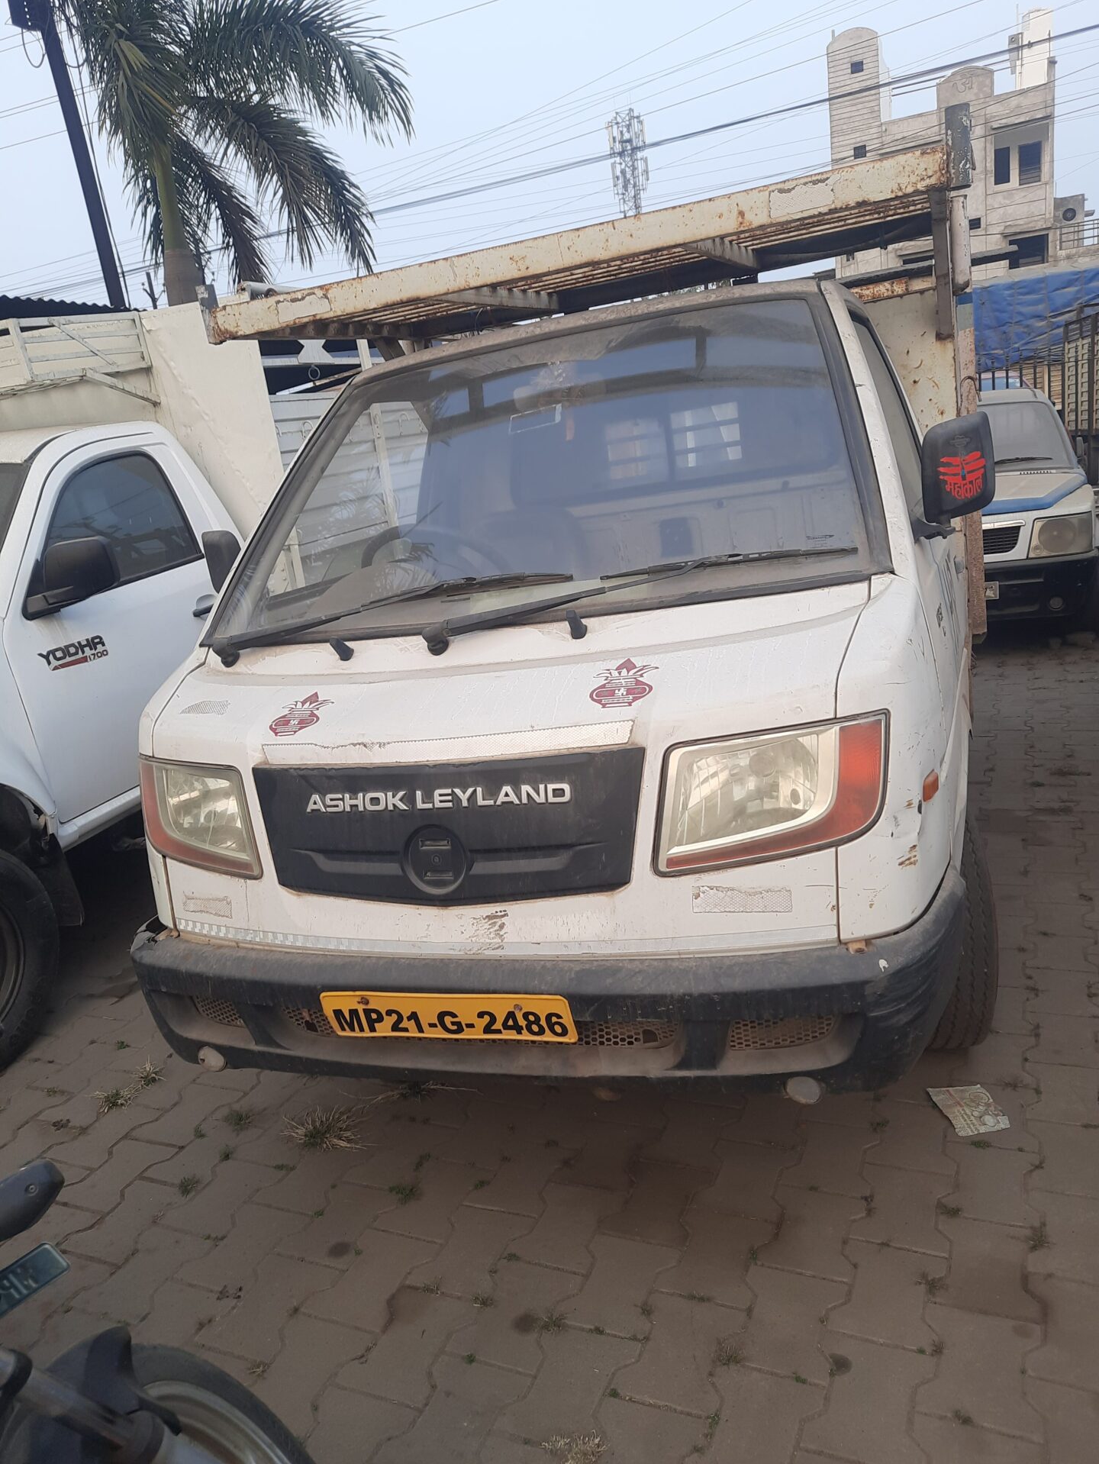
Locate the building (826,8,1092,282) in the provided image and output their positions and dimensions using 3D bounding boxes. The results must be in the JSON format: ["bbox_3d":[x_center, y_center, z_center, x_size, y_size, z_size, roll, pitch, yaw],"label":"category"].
[{"bbox_3d":[14.957,-17.093,38.772,7.400,12.700,10.000,0,16,25],"label":"building"}]

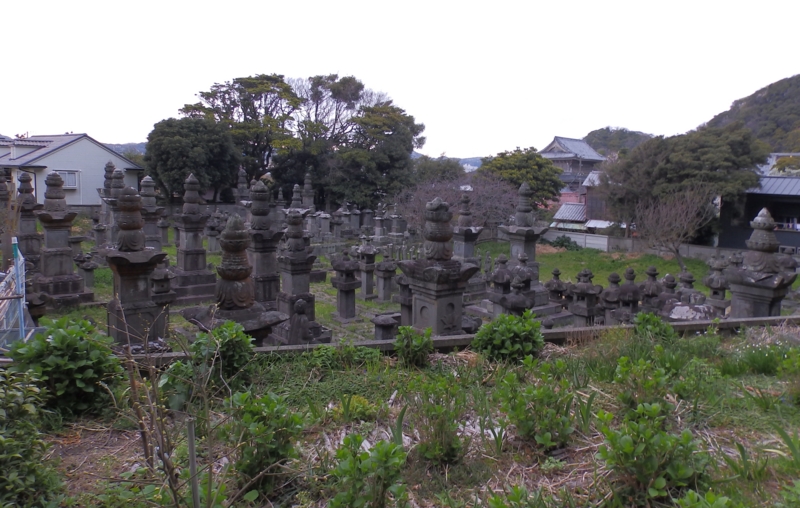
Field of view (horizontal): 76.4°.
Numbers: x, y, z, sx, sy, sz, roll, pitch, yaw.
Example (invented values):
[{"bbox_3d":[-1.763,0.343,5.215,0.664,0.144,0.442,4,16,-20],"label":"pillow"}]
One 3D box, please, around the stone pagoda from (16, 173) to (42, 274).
[{"bbox_3d":[-13.874,-1.156,18.997,1.300,3.700,1.300,-4,8,-39],"label":"stone pagoda"}]

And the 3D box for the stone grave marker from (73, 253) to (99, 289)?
[{"bbox_3d":[-8.509,0.438,13.800,0.470,0.941,0.450,-5,9,-39],"label":"stone grave marker"}]

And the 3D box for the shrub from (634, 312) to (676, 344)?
[{"bbox_3d":[2.716,0.776,5.427,0.430,0.310,0.390,4,8,27],"label":"shrub"}]

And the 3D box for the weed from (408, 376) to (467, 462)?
[{"bbox_3d":[0.236,0.995,3.106,0.342,0.499,0.342,1,7,0],"label":"weed"}]

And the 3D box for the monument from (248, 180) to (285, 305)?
[{"bbox_3d":[-3.054,-0.205,11.400,0.800,2.962,0.800,-5,9,-39],"label":"monument"}]

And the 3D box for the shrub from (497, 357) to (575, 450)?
[{"bbox_3d":[0.888,0.951,3.278,0.490,0.572,0.490,1,7,0],"label":"shrub"}]

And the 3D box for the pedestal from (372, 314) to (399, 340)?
[{"bbox_3d":[-0.267,1.365,9.300,0.380,0.433,0.380,-5,9,-39],"label":"pedestal"}]

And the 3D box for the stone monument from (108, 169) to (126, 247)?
[{"bbox_3d":[-10.317,-1.314,18.794,1.300,3.650,1.300,-4,8,-39],"label":"stone monument"}]

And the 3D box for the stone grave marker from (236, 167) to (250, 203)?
[{"bbox_3d":[-8.712,-2.875,28.202,1.300,3.800,1.300,-4,8,-39],"label":"stone grave marker"}]

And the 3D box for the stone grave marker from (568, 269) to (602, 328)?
[{"bbox_3d":[3.814,1.154,10.591,0.560,1.720,0.560,-4,8,-39],"label":"stone grave marker"}]

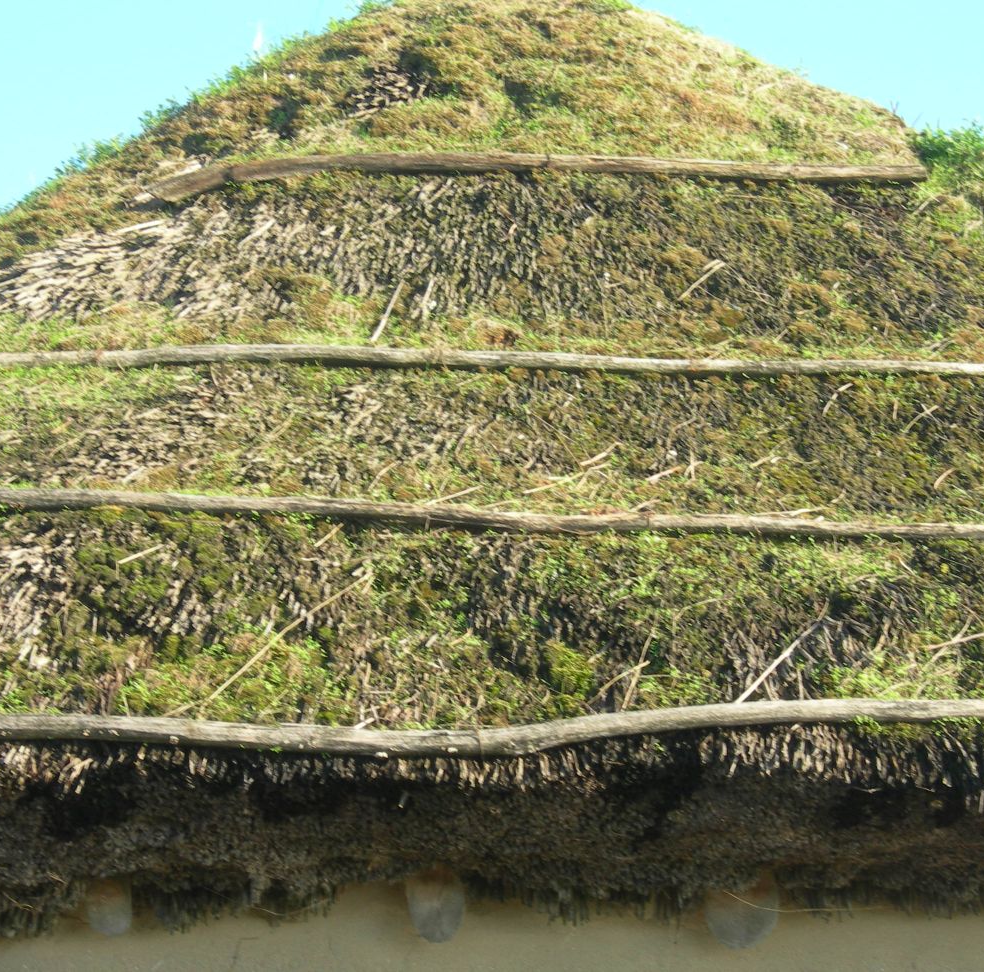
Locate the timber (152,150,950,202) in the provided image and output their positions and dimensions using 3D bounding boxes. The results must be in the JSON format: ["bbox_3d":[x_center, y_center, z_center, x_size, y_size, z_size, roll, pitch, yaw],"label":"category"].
[{"bbox_3d":[0.126,-0.850,9.400,2.145,0.110,0.120,-2,-10,-4],"label":"timber"}]

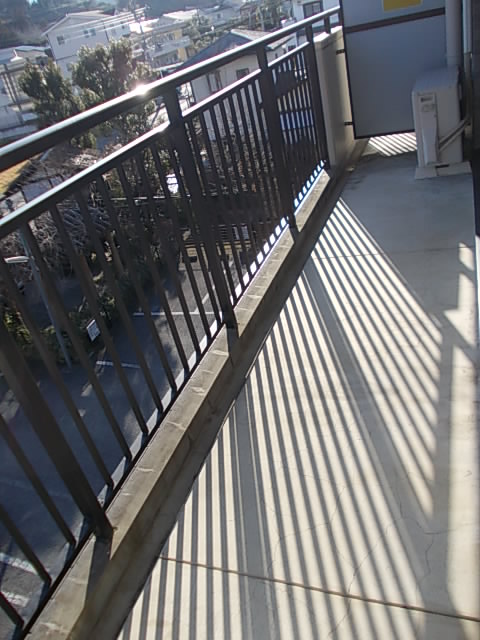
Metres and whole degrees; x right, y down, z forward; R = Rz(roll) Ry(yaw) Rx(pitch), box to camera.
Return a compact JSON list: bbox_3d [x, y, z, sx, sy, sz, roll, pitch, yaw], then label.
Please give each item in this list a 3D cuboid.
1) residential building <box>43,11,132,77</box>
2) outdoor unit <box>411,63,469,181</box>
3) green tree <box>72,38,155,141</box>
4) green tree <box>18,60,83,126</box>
[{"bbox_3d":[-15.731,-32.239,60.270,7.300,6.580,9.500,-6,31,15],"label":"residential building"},{"bbox_3d":[1.507,-1.514,3.918,0.317,0.614,0.766,0,33,23],"label":"outdoor unit"},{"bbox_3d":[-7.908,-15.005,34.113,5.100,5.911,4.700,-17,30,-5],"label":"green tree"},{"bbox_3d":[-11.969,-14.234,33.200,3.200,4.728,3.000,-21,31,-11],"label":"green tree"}]

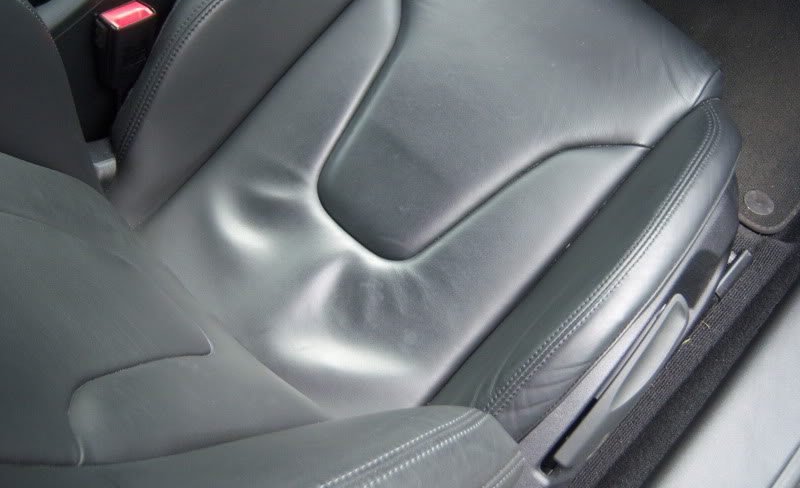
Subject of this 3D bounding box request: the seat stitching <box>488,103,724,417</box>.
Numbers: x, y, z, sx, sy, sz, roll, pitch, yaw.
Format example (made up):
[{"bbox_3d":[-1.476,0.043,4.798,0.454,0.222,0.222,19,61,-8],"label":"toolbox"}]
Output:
[{"bbox_3d":[0.183,0.020,0.746,0.042,0.044,0.342,39,83,13],"label":"seat stitching"}]

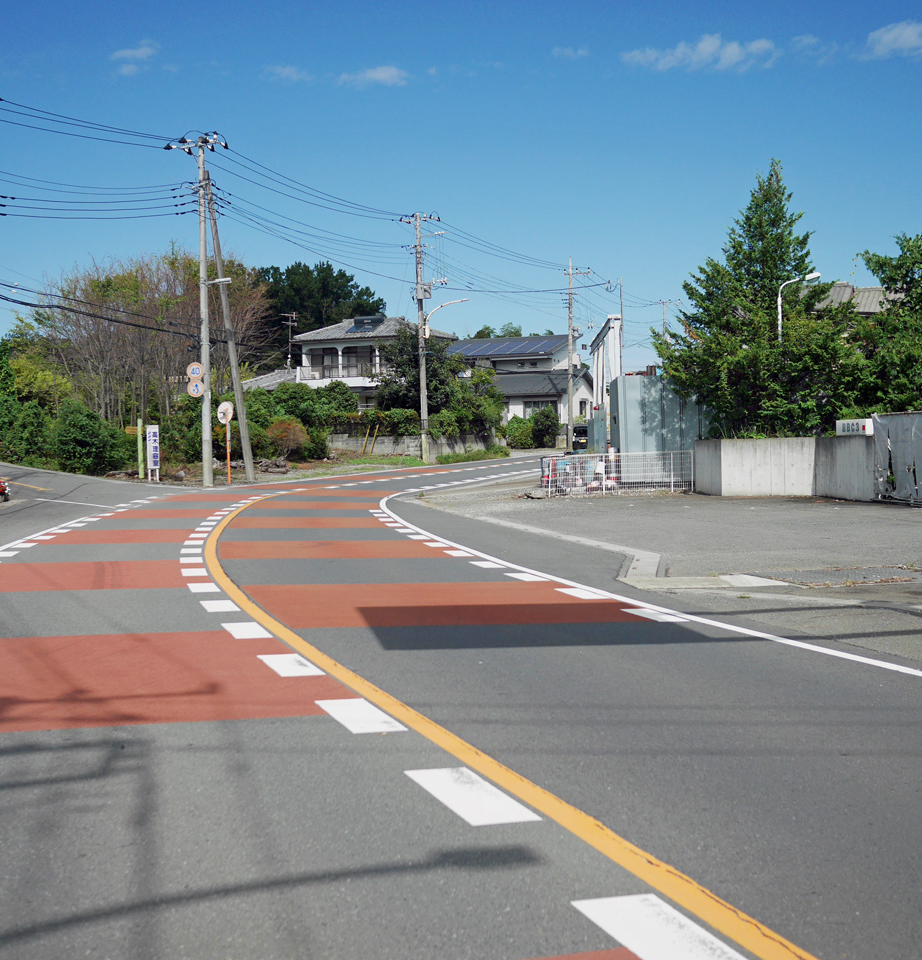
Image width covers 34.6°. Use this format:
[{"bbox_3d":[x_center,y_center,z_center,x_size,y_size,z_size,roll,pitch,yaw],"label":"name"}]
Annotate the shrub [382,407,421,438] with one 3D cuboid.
[{"bbox_3d":[-3.097,-3.019,77.000,1.850,1.613,1.500,0,1,10],"label":"shrub"}]

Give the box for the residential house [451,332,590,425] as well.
[{"bbox_3d":[4.440,-6.720,109.379,10.300,7.900,8.200,0,1,25],"label":"residential house"}]

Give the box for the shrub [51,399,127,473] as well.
[{"bbox_3d":[-15.070,-1.704,60.000,2.900,3.042,2.700,-1,1,0],"label":"shrub"}]

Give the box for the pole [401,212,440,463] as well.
[{"bbox_3d":[-2.026,-7.129,74.000,1.850,12.504,0.500,0,1,17],"label":"pole"}]

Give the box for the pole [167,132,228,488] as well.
[{"bbox_3d":[-9.442,-6.074,53.000,1.850,12.756,1.050,0,2,30],"label":"pole"}]

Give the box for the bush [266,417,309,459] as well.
[{"bbox_3d":[-7.859,-1.903,67.000,1.750,1.947,1.600,0,1,10],"label":"bush"}]

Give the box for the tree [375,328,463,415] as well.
[{"bbox_3d":[-2.273,-5.339,81.000,4.300,5.913,4.200,0,1,10],"label":"tree"}]

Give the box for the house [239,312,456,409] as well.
[{"bbox_3d":[-6.544,-6.388,93.946,12.400,7.900,6.800,0,1,25],"label":"house"}]

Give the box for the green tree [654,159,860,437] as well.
[{"bbox_3d":[9.021,-5.492,45.000,6.100,8.580,5.900,-1,1,0],"label":"green tree"}]

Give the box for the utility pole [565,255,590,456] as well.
[{"bbox_3d":[7.496,-8.113,96.000,1.750,12.523,0.500,0,1,23],"label":"utility pole"}]

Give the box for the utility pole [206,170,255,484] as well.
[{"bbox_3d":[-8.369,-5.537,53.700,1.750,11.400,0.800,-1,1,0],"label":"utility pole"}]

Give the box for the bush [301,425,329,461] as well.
[{"bbox_3d":[-6.591,-1.653,67.000,1.400,1.540,1.350,-1,1,0],"label":"bush"}]

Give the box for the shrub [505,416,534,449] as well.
[{"bbox_3d":[3.718,-3.003,94.000,1.800,2.065,1.700,-1,1,0],"label":"shrub"}]

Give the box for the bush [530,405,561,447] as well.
[{"bbox_3d":[5.370,-3.432,94.000,2.000,2.733,1.900,-1,1,0],"label":"bush"}]

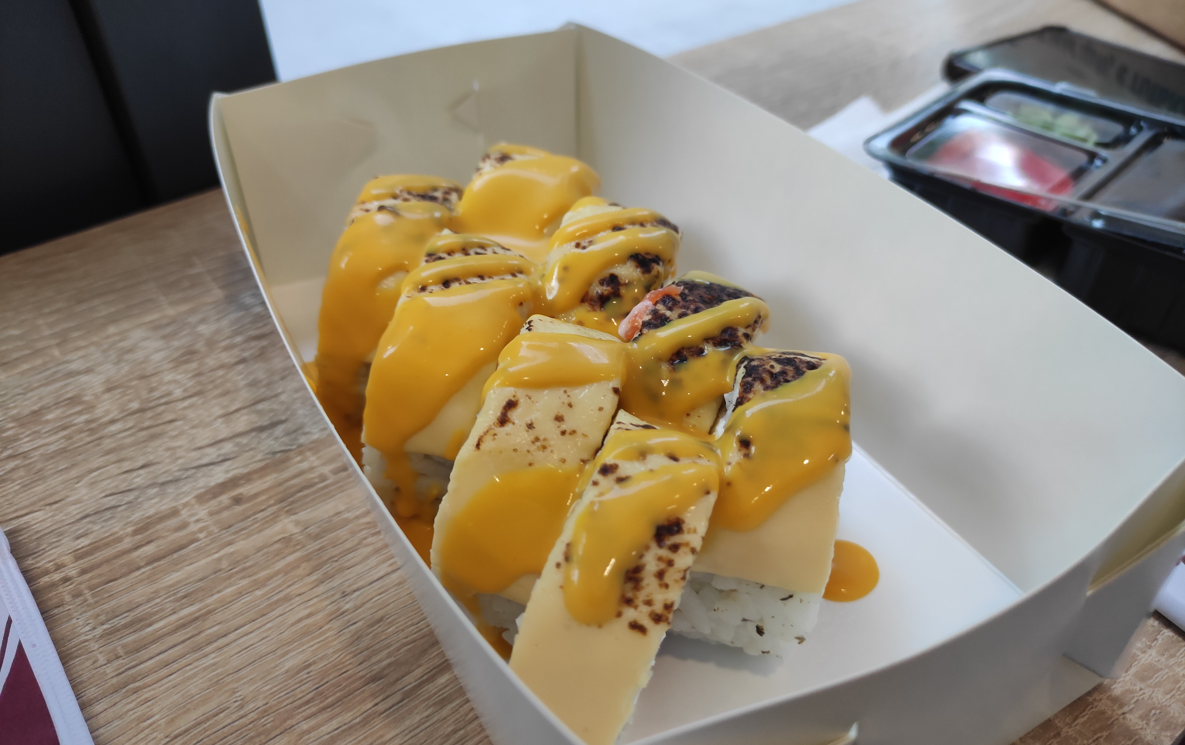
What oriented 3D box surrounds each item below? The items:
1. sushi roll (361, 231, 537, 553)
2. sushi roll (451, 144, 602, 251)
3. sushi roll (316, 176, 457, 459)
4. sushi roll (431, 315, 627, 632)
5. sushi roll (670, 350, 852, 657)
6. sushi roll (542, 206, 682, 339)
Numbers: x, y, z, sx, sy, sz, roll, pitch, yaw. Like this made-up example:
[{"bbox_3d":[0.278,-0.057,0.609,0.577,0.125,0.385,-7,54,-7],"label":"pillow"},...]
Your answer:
[{"bbox_3d":[-0.028,-0.002,0.182,0.022,0.048,0.048,17,41,0],"label":"sushi roll"},{"bbox_3d":[-0.017,-0.032,0.220,0.024,0.045,0.046,16,42,6],"label":"sushi roll"},{"bbox_3d":[-0.043,-0.018,0.201,0.024,0.048,0.047,17,41,0],"label":"sushi roll"},{"bbox_3d":[-0.011,0.014,0.163,0.021,0.046,0.048,19,41,1],"label":"sushi roll"},{"bbox_3d":[0.033,0.019,0.161,0.023,0.045,0.047,11,41,9],"label":"sushi roll"},{"bbox_3d":[0.004,-0.015,0.200,0.023,0.045,0.046,13,41,7],"label":"sushi roll"}]

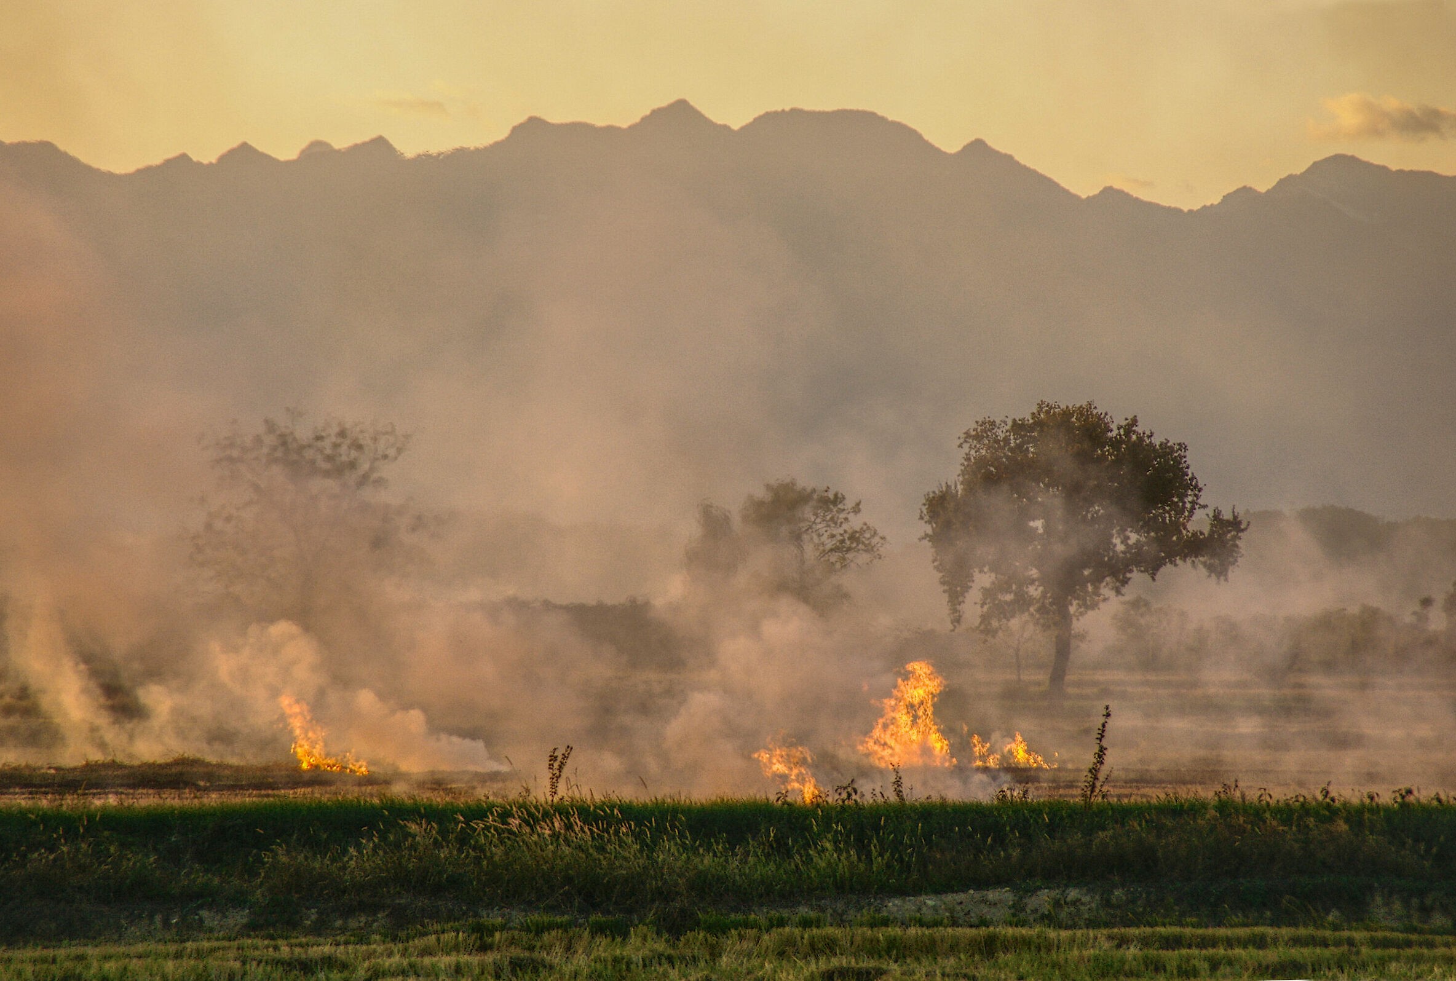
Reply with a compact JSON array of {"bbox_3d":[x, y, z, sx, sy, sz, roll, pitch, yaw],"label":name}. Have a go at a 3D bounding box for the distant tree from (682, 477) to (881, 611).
[{"bbox_3d":[2.018,2.965,430.000,6.980,6.820,6.400,0,-1,0],"label":"distant tree"}]

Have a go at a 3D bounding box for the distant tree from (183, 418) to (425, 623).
[{"bbox_3d":[-13.133,1.788,385.000,7.510,8.560,7.200,0,-1,0],"label":"distant tree"}]

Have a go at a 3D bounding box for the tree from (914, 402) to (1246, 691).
[{"bbox_3d":[10.116,1.625,350.000,9.300,8.370,8.600,0,-1,0],"label":"tree"}]

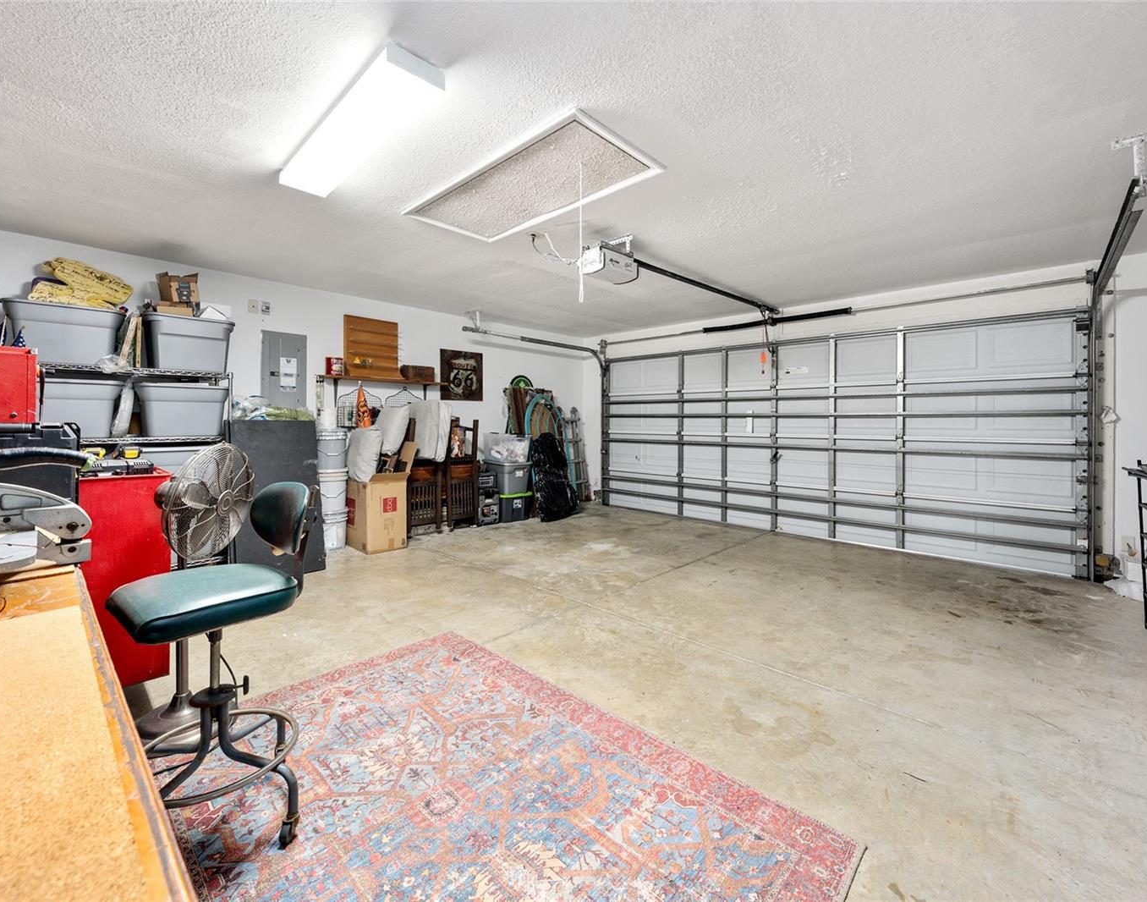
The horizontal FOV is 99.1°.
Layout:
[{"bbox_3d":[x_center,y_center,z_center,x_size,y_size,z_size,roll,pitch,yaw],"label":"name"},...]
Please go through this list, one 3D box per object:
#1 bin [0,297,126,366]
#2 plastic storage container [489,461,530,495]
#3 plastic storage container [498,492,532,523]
[{"bbox_3d":[-3.342,-0.744,3.235,0.520,0.360,0.530,3,4,44],"label":"bin"},{"bbox_3d":[-0.823,0.312,6.059,0.480,0.360,0.390,3,3,44],"label":"plastic storage container"},{"bbox_3d":[-0.845,0.670,6.083,0.460,0.335,0.430,3,4,44],"label":"plastic storage container"}]

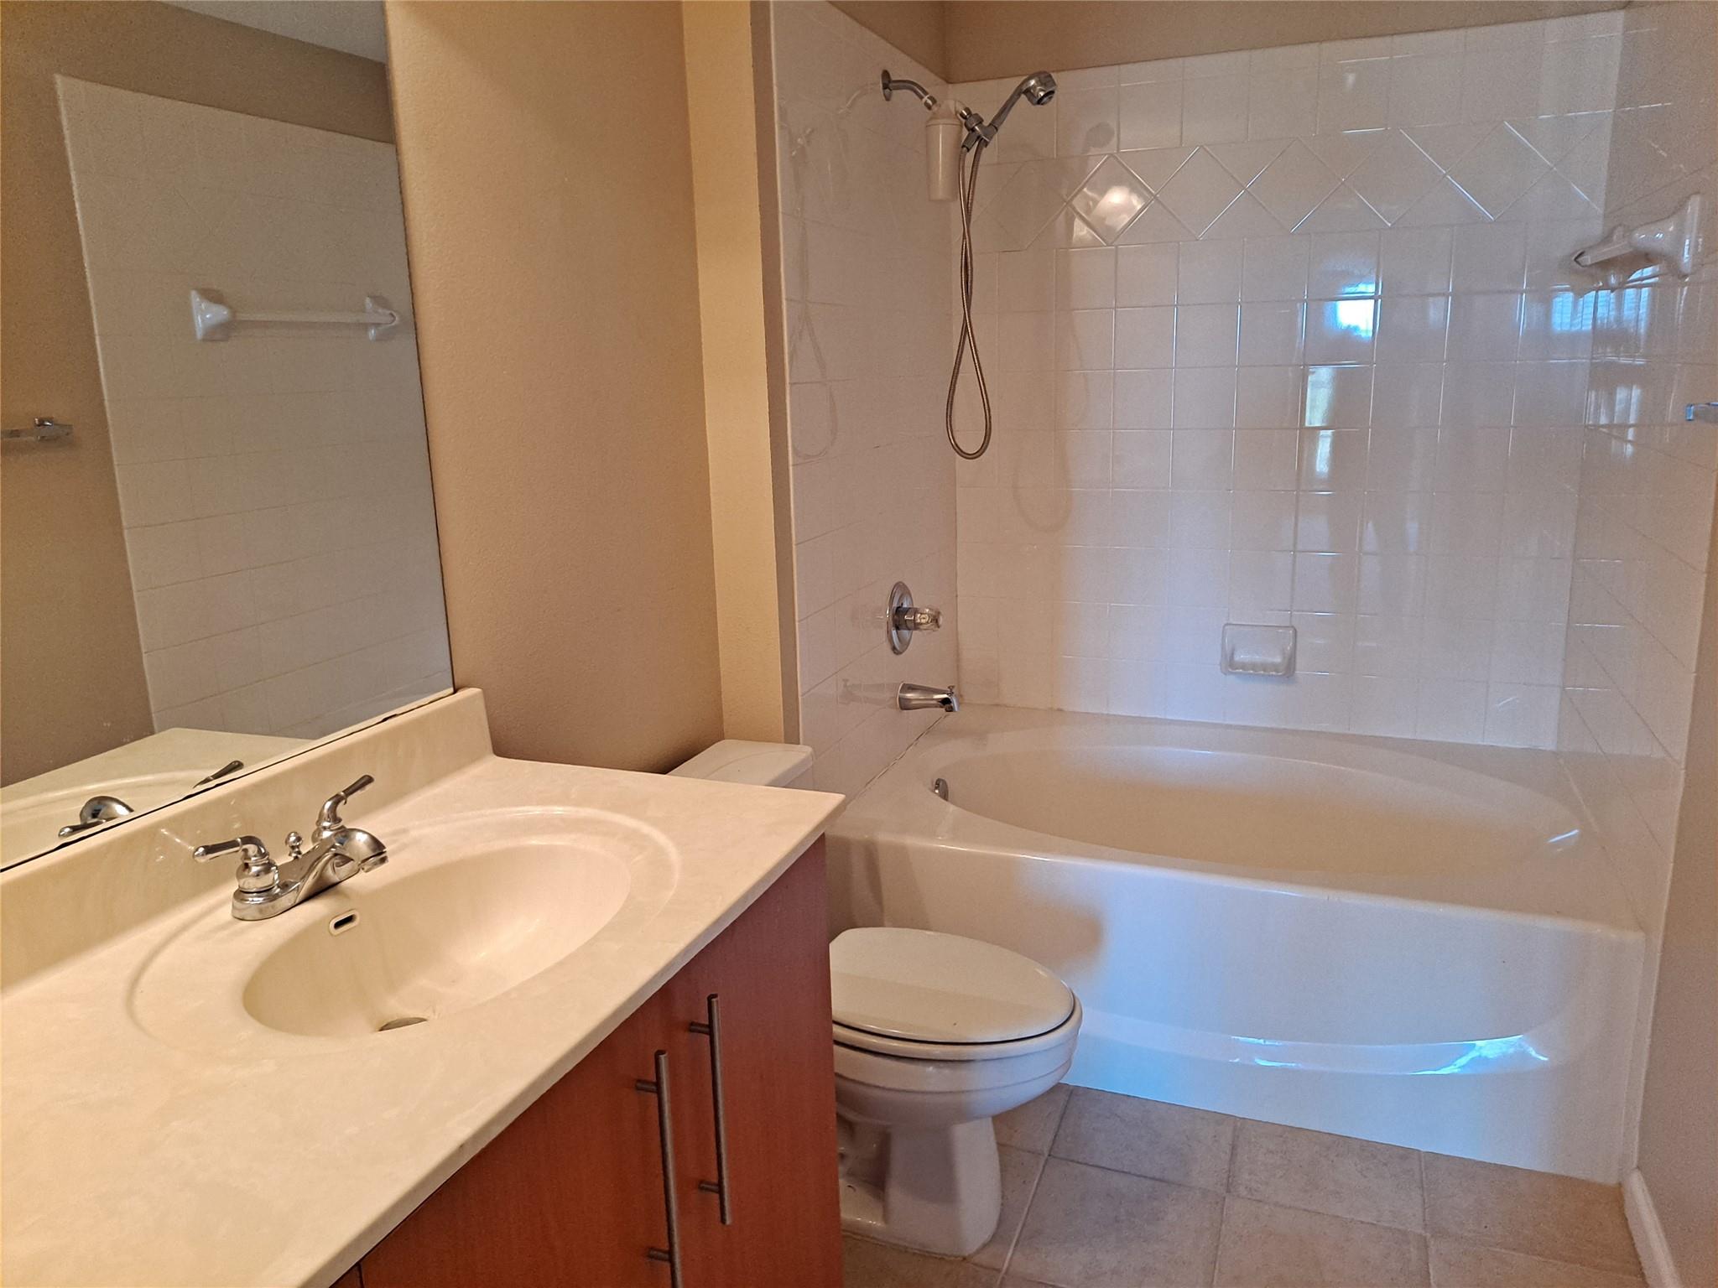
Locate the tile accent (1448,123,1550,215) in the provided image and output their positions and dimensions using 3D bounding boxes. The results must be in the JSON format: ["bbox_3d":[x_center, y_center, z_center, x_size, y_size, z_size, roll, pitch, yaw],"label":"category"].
[{"bbox_3d":[1.452,-1.071,2.810,0.208,0.208,0.010,3,13,21],"label":"tile accent"}]

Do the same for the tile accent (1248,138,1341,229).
[{"bbox_3d":[1.043,-1.095,2.970,0.208,0.208,0.010,3,13,21],"label":"tile accent"}]

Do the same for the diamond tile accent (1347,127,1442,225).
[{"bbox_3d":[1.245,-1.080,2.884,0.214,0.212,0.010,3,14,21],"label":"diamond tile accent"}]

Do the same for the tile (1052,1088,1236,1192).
[{"bbox_3d":[0.538,0.933,2.333,0.316,0.010,0.229,3,14,21],"label":"tile"}]

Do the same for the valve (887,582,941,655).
[{"bbox_3d":[0.152,-0.059,3.027,0.107,0.178,0.178,3,13,21],"label":"valve"}]

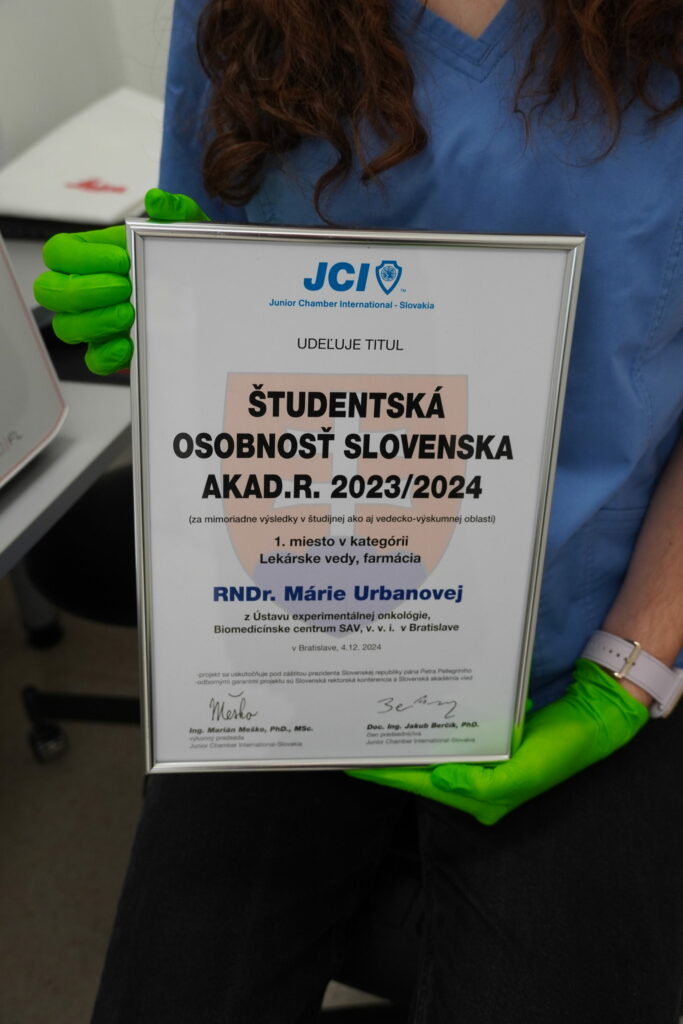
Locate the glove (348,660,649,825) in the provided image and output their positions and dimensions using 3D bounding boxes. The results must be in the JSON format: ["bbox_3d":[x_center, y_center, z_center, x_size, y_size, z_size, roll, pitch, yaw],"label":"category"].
[{"bbox_3d":[0.095,0.139,0.666,0.187,0.082,0.088,-13,24,-7],"label":"glove"}]

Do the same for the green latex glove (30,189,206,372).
[{"bbox_3d":[-0.091,-0.118,0.574,0.074,0.096,0.155,15,17,29],"label":"green latex glove"}]

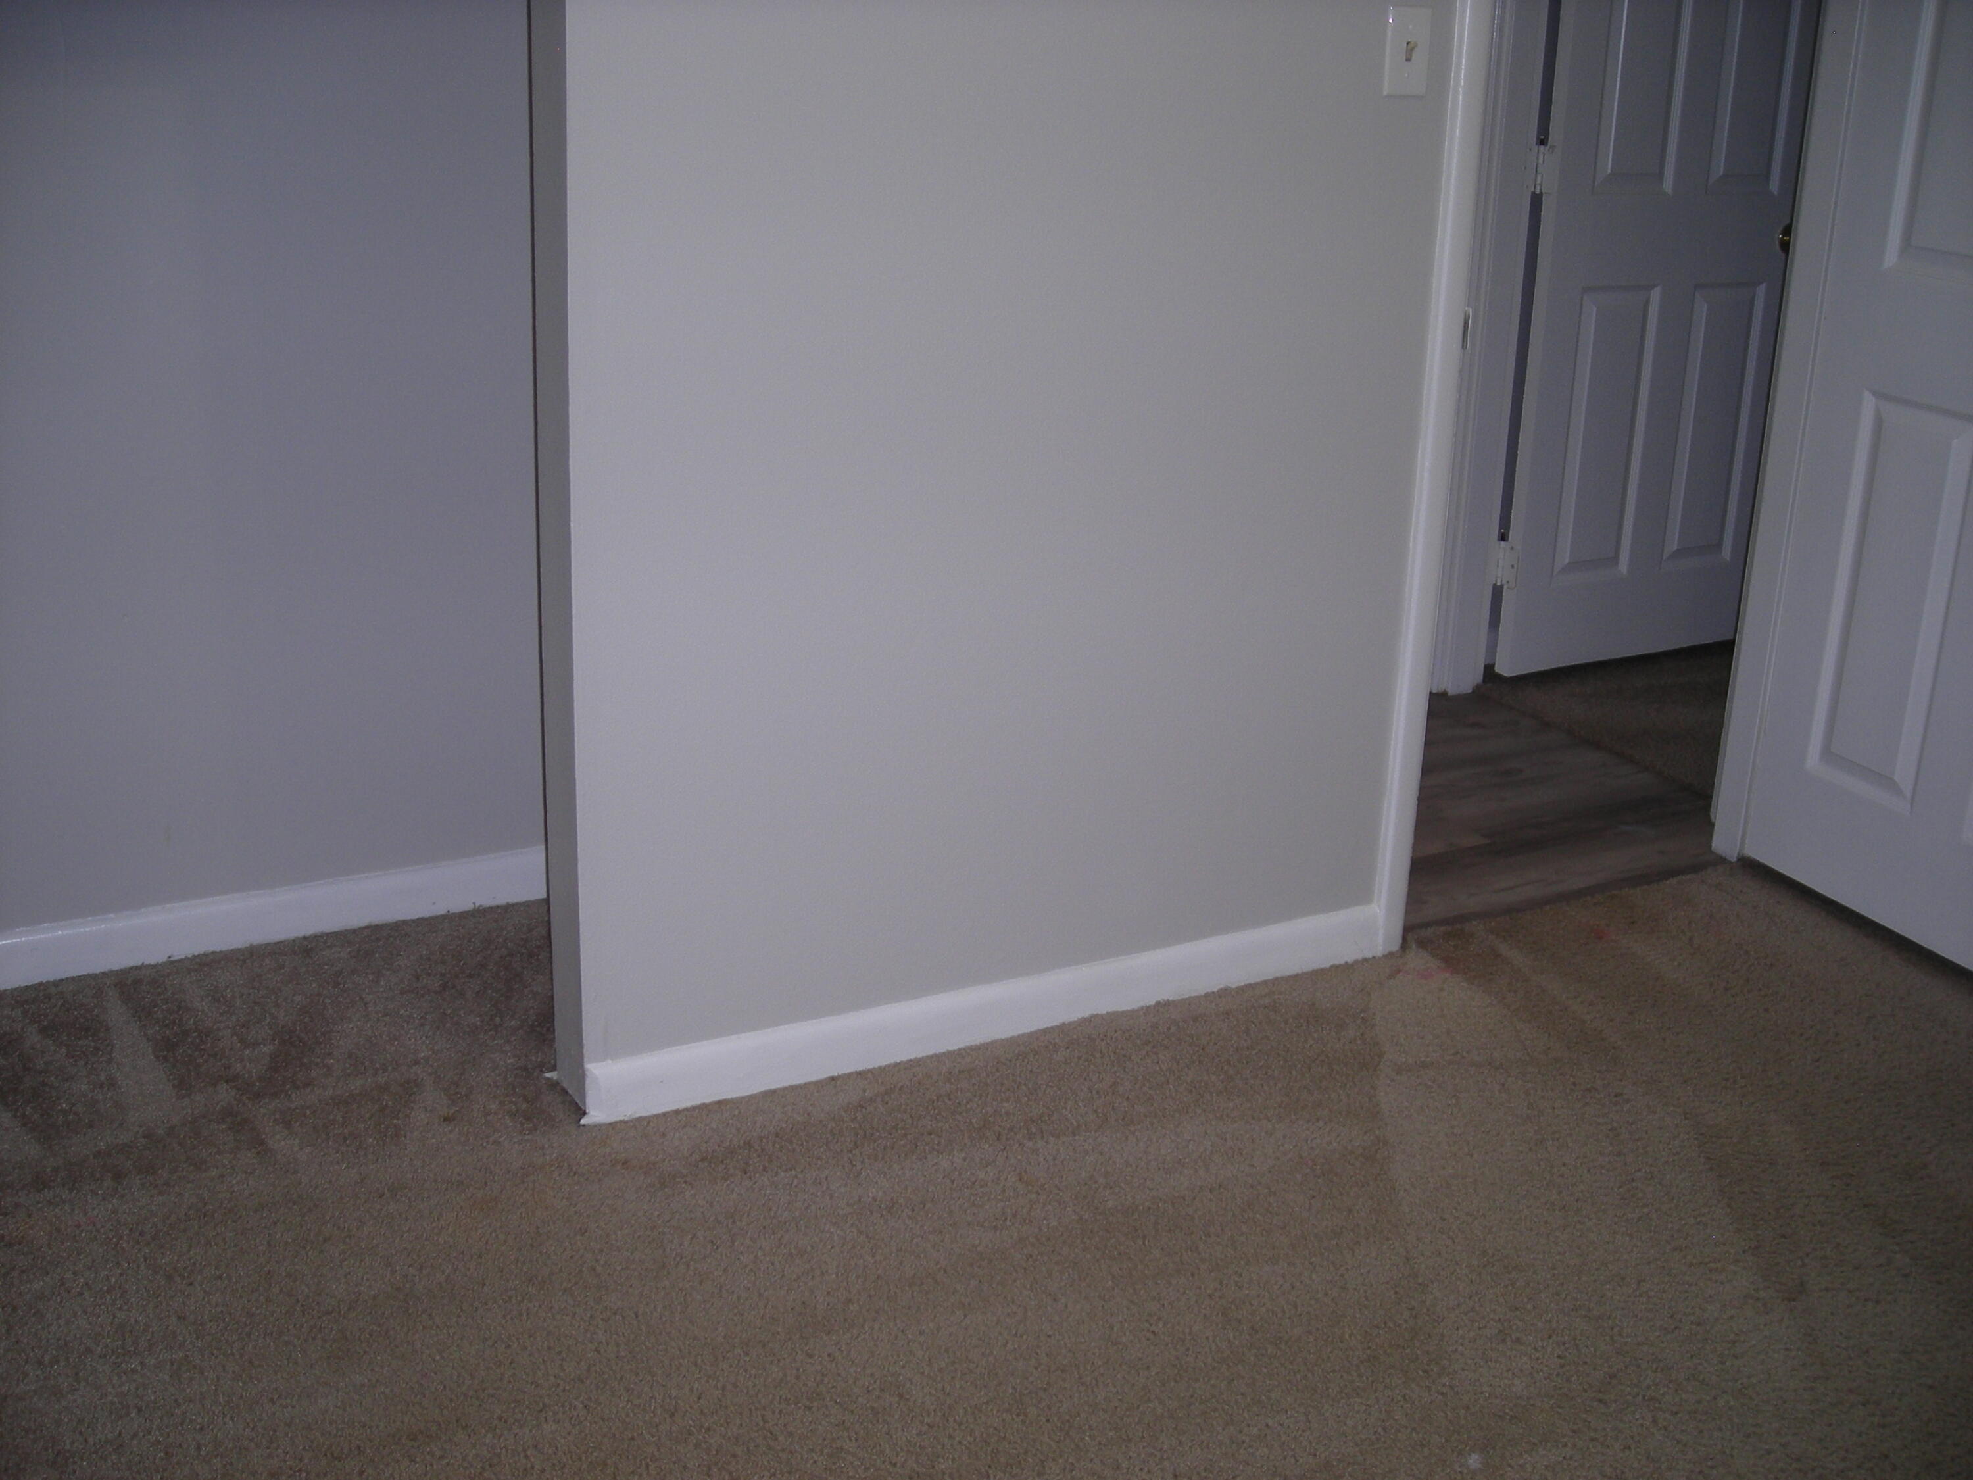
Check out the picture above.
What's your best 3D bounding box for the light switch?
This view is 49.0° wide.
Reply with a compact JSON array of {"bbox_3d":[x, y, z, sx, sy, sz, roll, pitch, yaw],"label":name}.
[{"bbox_3d":[0.541,-0.882,2.778,0.070,0.115,0.018,-8,20,-29],"label":"light switch"}]

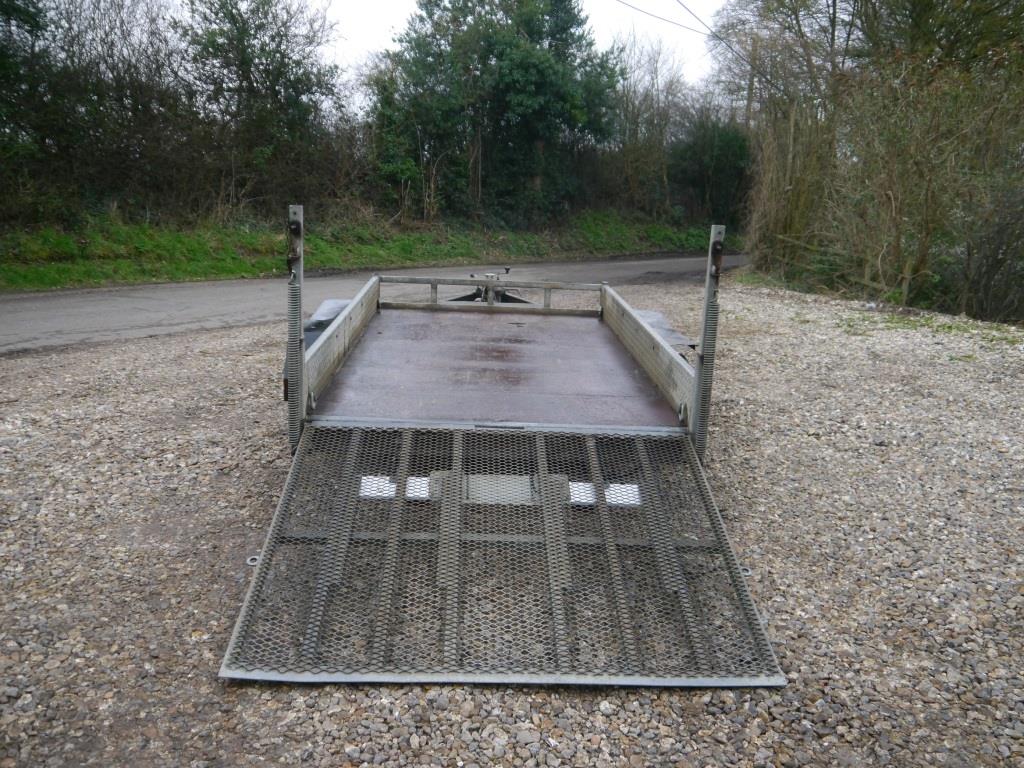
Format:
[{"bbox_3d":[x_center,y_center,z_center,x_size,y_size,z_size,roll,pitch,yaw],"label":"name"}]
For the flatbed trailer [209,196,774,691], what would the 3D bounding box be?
[{"bbox_3d":[-0.099,-0.405,5.245,2.200,1.420,5.690,2,14,-3],"label":"flatbed trailer"}]

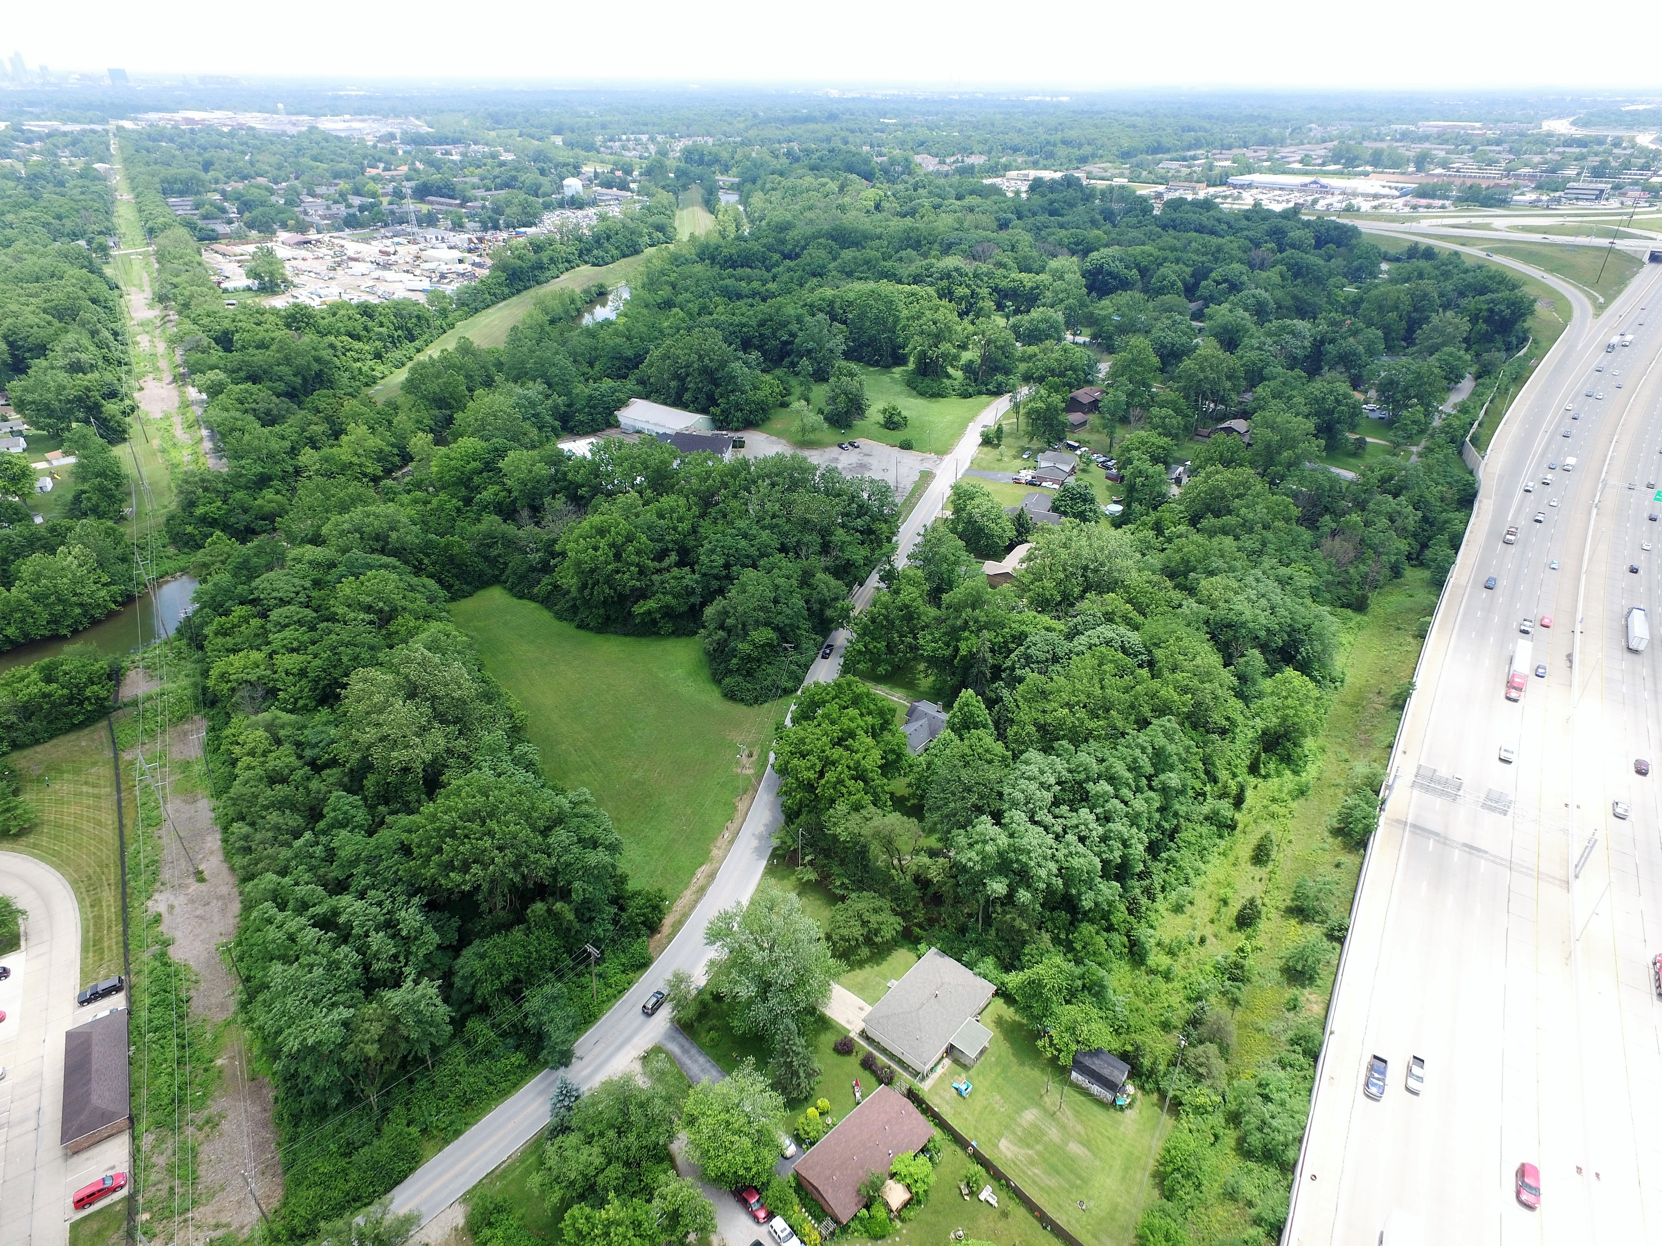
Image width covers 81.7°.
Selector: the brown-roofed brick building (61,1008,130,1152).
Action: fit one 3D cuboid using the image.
[{"bbox_3d":[-95.580,59.080,125.280,6.950,4.100,18.880,-17,34,-29],"label":"brown-roofed brick building"}]

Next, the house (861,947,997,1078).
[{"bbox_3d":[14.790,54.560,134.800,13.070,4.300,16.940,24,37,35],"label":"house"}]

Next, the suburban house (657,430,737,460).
[{"bbox_3d":[-48.940,-62.670,339.540,27.000,5.200,15.300,8,30,12],"label":"suburban house"}]

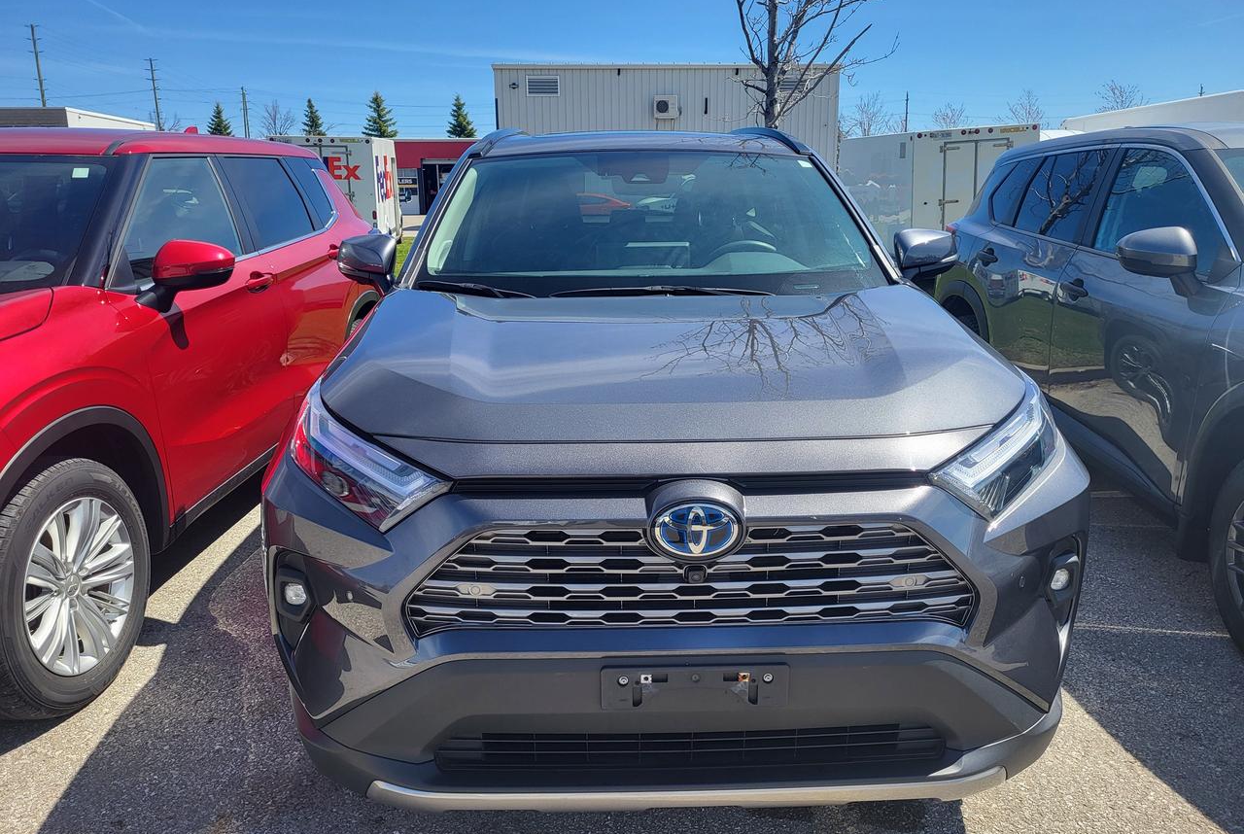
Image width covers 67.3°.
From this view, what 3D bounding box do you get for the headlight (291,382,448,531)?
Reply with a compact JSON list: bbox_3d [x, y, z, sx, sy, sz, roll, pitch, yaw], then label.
[{"bbox_3d":[-0.515,0.077,1.914,0.400,0.230,0.500,-1,13,-1],"label":"headlight"}]

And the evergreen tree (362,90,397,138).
[{"bbox_3d":[-19.067,-21.101,74.850,4.800,9.528,4.800,-4,14,-15],"label":"evergreen tree"}]

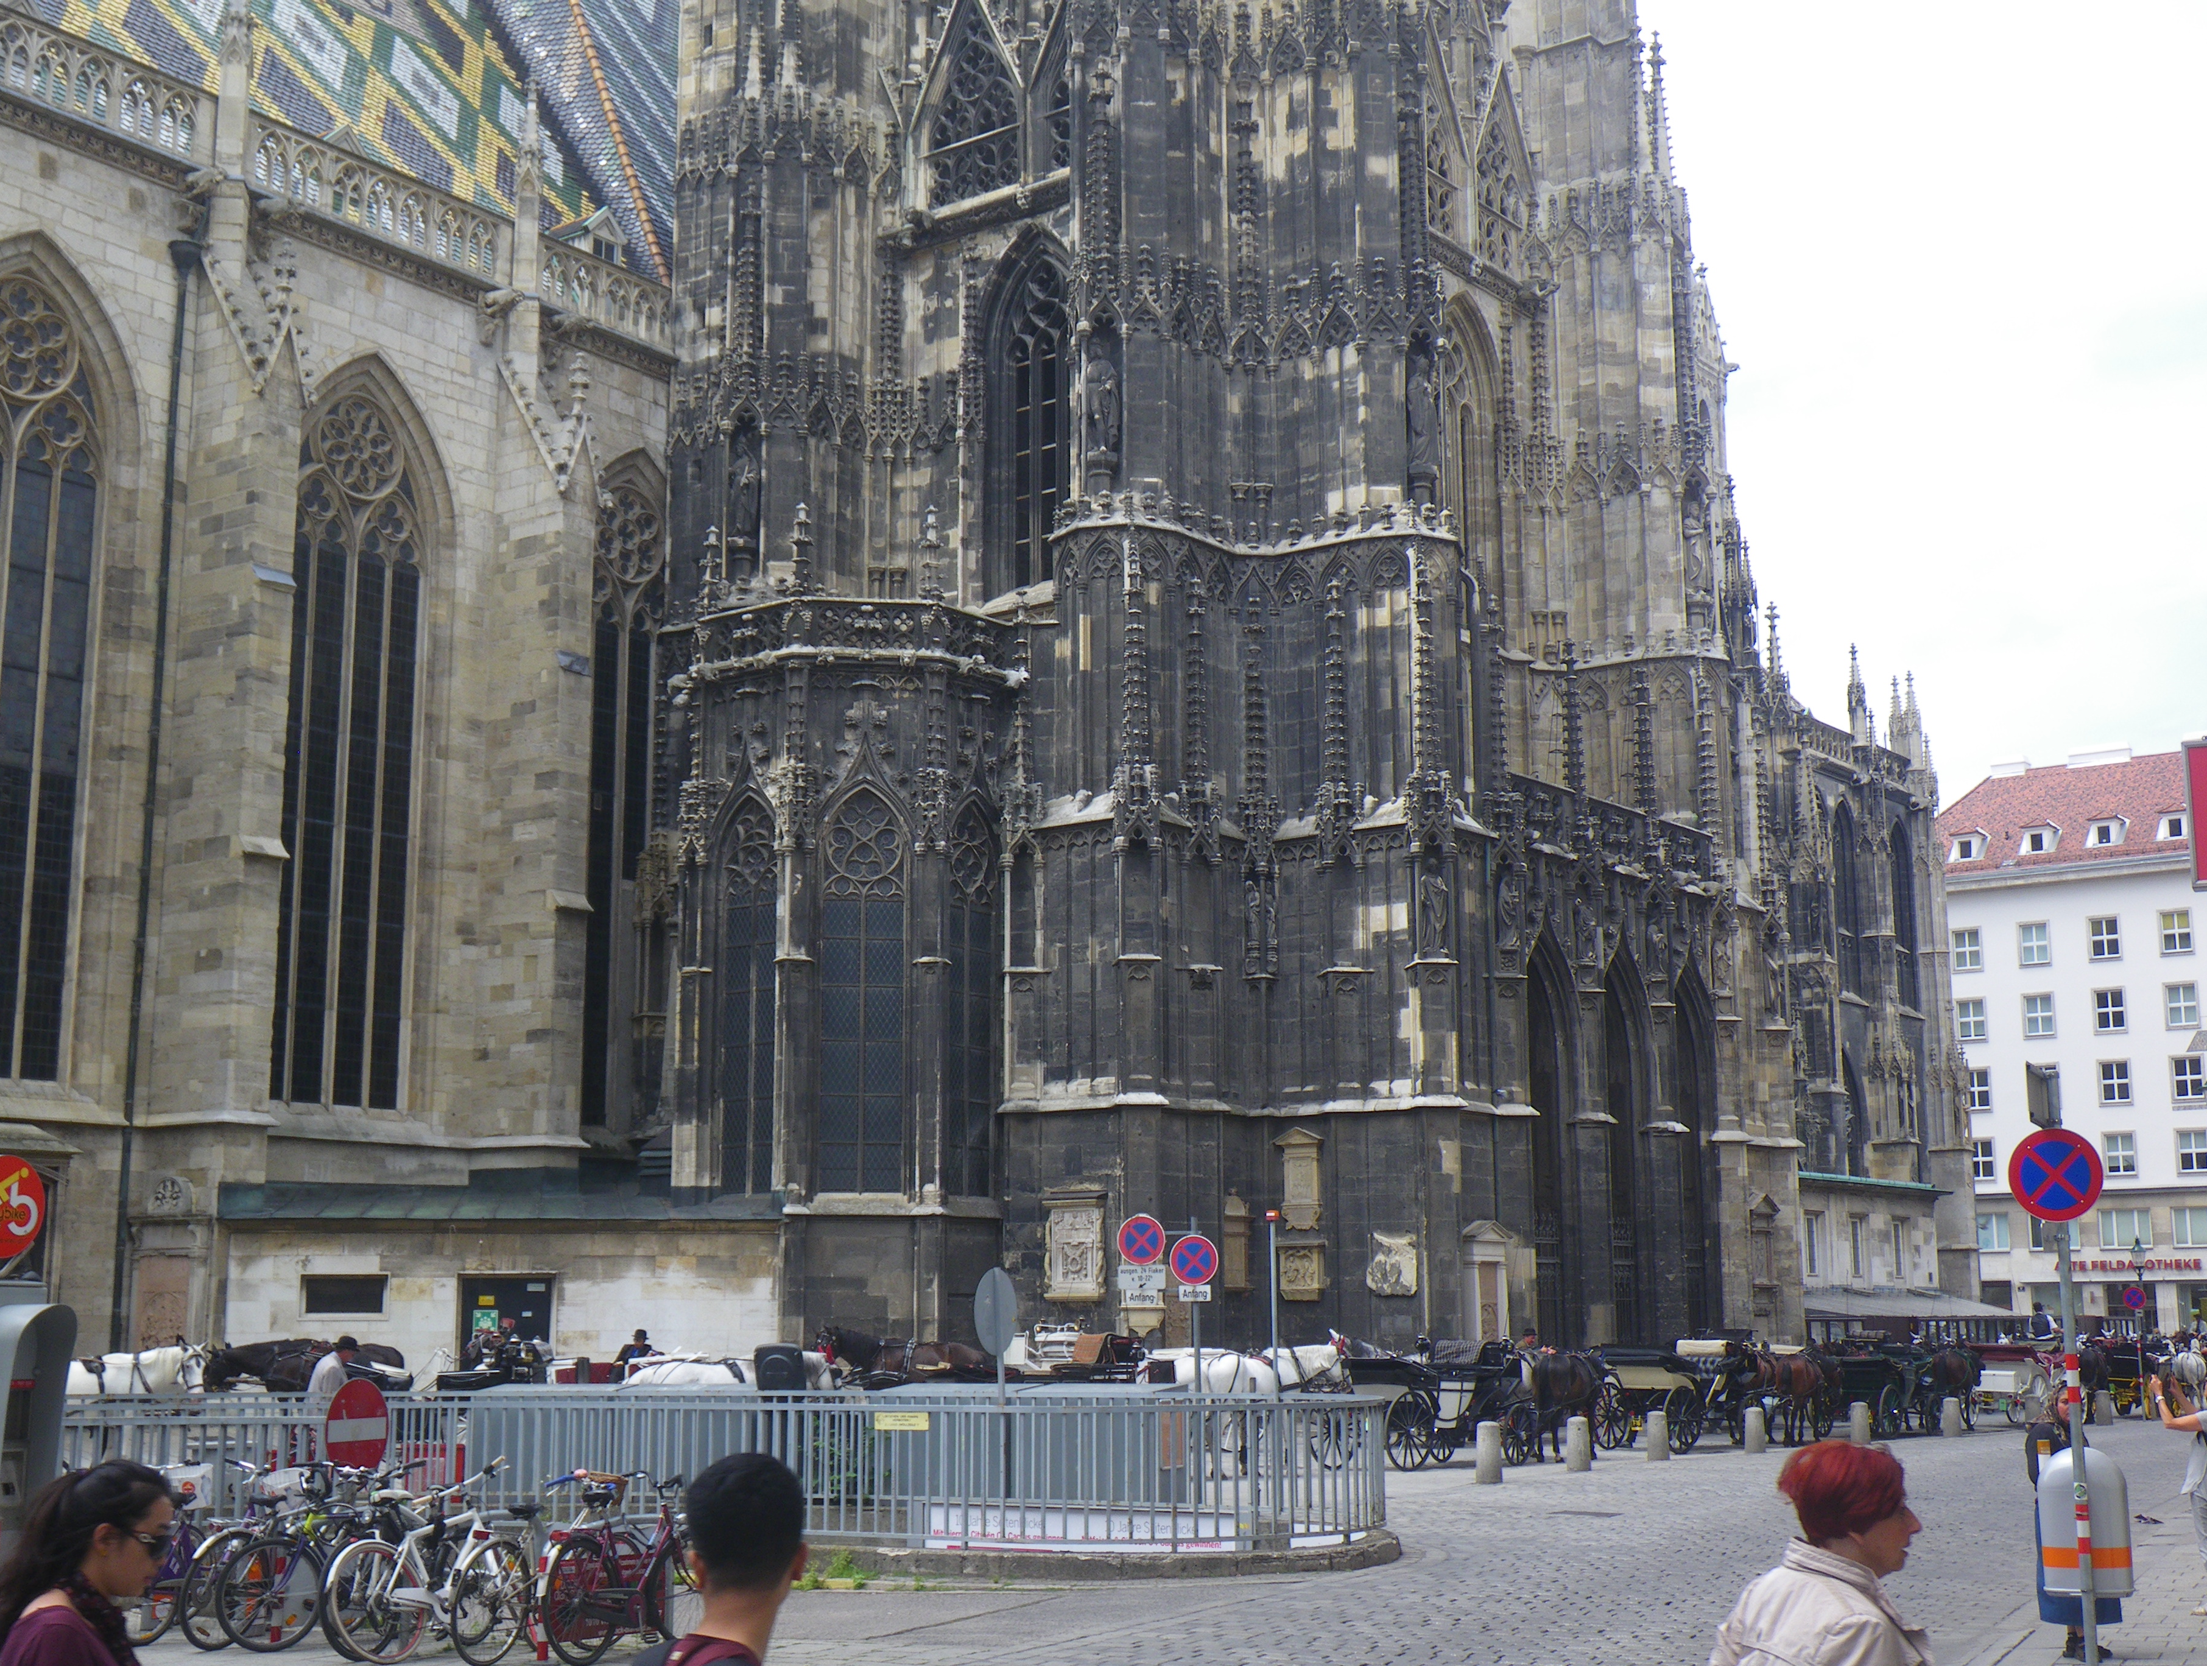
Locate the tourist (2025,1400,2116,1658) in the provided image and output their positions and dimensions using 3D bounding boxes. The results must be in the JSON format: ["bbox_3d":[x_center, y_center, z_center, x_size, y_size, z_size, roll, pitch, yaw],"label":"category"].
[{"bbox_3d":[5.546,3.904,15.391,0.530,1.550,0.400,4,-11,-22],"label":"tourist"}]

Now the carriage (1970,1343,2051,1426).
[{"bbox_3d":[19.080,11.392,56.023,1.550,1.800,3.150,-9,-14,38],"label":"carriage"}]

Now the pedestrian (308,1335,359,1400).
[{"bbox_3d":[-8.532,6.520,29.817,0.420,1.800,0.550,1,-11,-8],"label":"pedestrian"}]

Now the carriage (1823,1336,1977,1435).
[{"bbox_3d":[14.572,10.060,49.382,1.600,1.820,4.500,-8,-13,35],"label":"carriage"}]

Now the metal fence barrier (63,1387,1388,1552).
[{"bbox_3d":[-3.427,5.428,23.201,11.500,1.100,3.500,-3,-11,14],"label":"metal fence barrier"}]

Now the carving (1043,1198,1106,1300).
[{"bbox_3d":[-0.523,7.396,47.756,1.180,1.810,0.270,-8,-13,36],"label":"carving"}]

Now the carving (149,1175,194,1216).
[{"bbox_3d":[-16.050,6.252,46.459,1.050,0.680,0.250,-8,-13,36],"label":"carving"}]

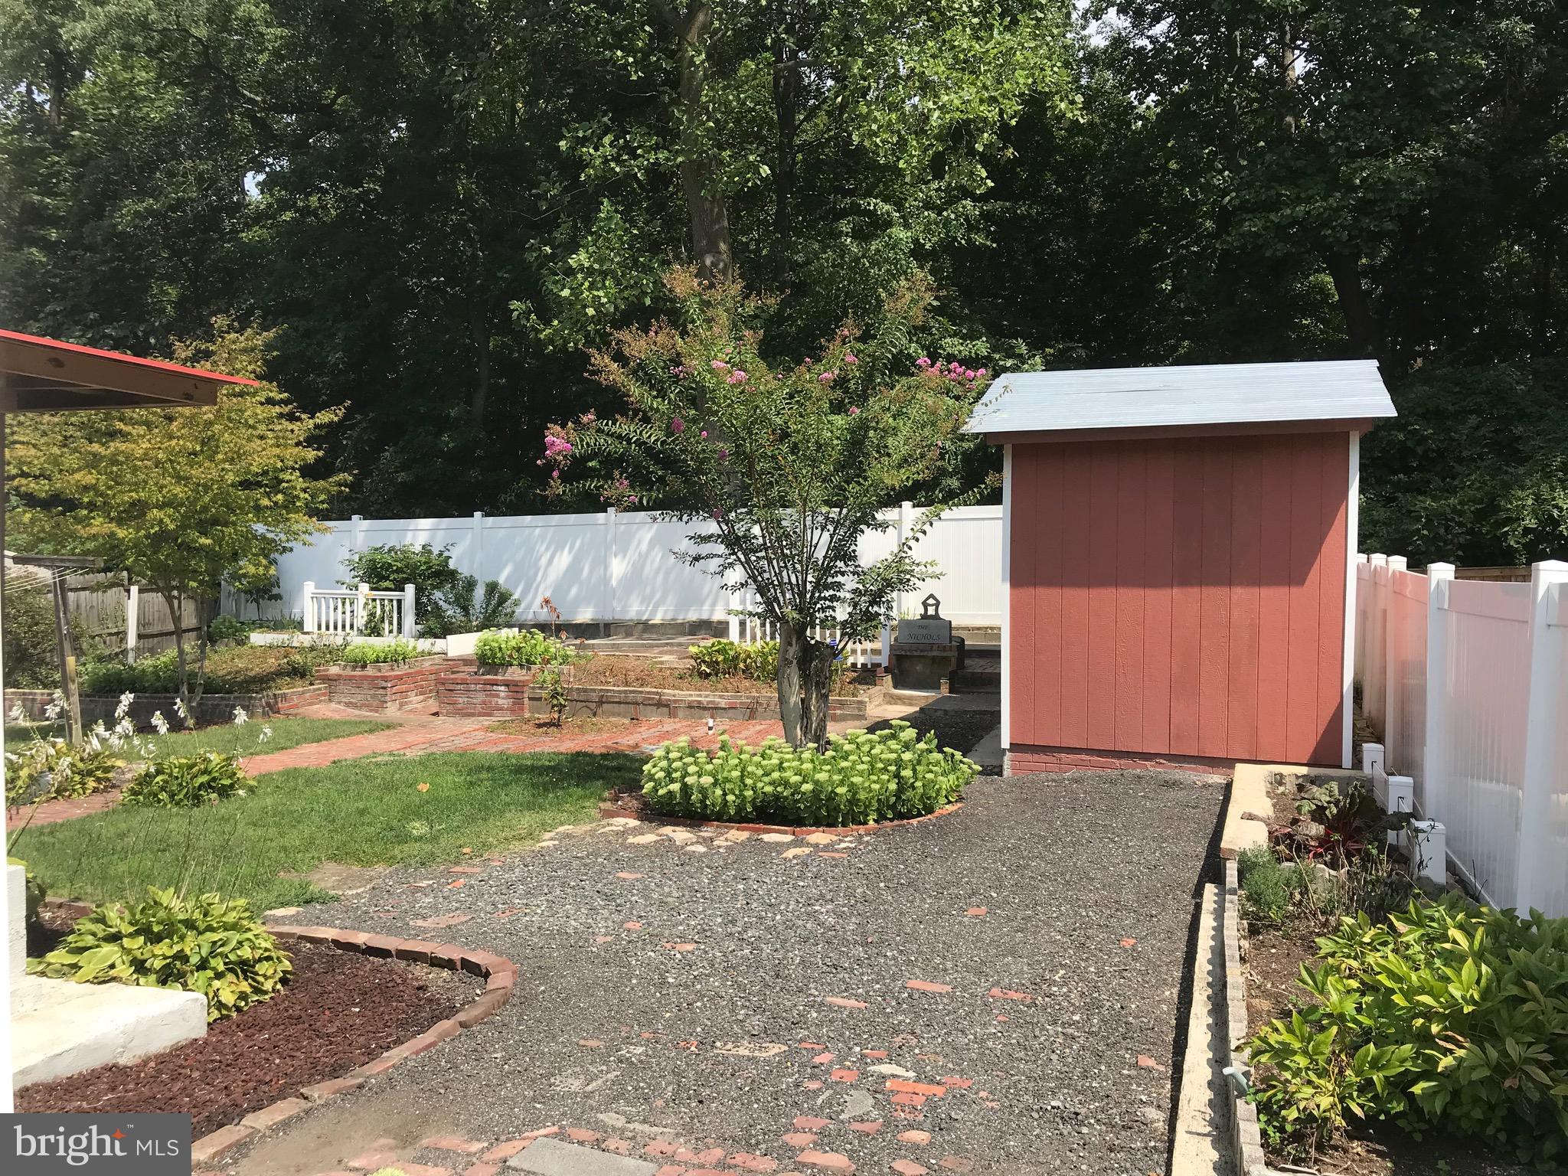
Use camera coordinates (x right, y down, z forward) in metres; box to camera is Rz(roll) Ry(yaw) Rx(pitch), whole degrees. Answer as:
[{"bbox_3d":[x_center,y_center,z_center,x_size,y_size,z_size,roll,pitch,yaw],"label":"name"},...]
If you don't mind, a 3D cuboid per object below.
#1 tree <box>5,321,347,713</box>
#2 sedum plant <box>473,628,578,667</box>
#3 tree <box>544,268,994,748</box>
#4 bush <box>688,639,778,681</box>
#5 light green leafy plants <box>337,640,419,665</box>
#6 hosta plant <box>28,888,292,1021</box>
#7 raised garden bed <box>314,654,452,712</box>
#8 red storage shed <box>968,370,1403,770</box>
[{"bbox_3d":[-6.530,-0.756,13.700,3.800,4.350,3.600,0,2,0],"label":"tree"},{"bbox_3d":[-3.054,0.715,14.950,1.120,0.480,0.850,1,2,18],"label":"sedum plant"},{"bbox_3d":[-0.078,-0.398,9.450,3.400,3.950,3.100,0,2,0],"label":"tree"},{"bbox_3d":[-0.557,0.736,14.600,1.050,0.500,0.850,0,2,0],"label":"bush"},{"bbox_3d":[-4.820,0.714,15.100,0.950,0.380,0.850,1,2,18],"label":"light green leafy plants"},{"bbox_3d":[-2.598,1.462,5.300,1.050,0.420,0.920,0,2,0],"label":"hosta plant"},{"bbox_3d":[-4.761,1.117,15.285,1.020,0.580,1.450,1,2,18],"label":"raised garden bed"},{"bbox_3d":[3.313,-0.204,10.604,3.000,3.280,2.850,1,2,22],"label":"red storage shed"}]

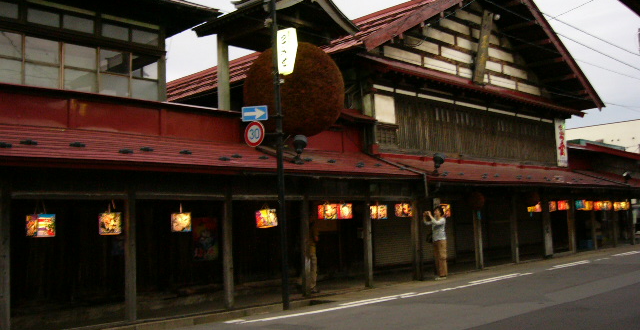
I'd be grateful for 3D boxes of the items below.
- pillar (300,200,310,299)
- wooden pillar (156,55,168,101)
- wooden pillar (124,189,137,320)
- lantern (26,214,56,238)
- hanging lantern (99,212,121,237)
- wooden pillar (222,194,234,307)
[{"bbox_3d":[-0.291,1.572,12.549,0.105,1.884,0.105,2,-7,-45],"label":"pillar"},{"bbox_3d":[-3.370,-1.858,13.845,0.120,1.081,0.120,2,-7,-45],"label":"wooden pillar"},{"bbox_3d":[-2.914,1.385,9.950,0.115,2.005,0.115,2,-7,-45],"label":"wooden pillar"},{"bbox_3d":[-3.905,0.852,9.073,0.290,0.315,0.290,-6,-6,35],"label":"lantern"},{"bbox_3d":[-3.173,0.886,9.800,0.325,0.335,0.325,0,-6,-23],"label":"hanging lantern"},{"bbox_3d":[-1.588,1.474,11.264,0.112,2.011,0.112,2,-7,-45],"label":"wooden pillar"}]

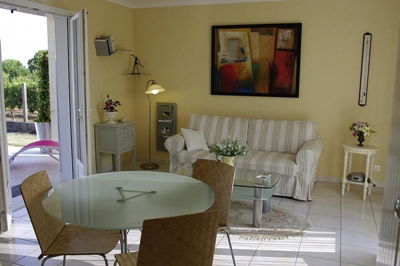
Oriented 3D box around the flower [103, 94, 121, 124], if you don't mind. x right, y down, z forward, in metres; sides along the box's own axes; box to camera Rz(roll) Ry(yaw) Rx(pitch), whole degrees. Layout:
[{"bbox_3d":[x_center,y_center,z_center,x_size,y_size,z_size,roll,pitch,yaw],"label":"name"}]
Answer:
[{"bbox_3d":[-1.311,-0.359,5.061,0.226,0.429,0.252,5,10,22],"label":"flower"}]

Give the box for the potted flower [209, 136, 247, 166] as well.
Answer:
[{"bbox_3d":[0.305,0.247,3.702,0.404,0.413,0.364,5,10,22],"label":"potted flower"}]

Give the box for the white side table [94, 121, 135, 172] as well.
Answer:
[{"bbox_3d":[-1.252,0.246,5.119,0.463,0.781,0.438,5,10,22],"label":"white side table"}]

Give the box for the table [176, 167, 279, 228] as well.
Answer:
[{"bbox_3d":[0.258,0.669,3.755,1.124,0.438,0.628,4,10,19],"label":"table"}]

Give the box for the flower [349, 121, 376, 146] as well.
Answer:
[{"bbox_3d":[2.095,0.018,4.416,0.332,0.332,0.282,5,10,22],"label":"flower"}]

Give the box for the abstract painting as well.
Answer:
[{"bbox_3d":[0.796,-1.068,5.101,1.336,1.045,0.035,5,10,22],"label":"abstract painting"}]

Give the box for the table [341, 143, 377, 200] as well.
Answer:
[{"bbox_3d":[2.035,0.502,4.434,0.402,0.634,0.343,7,11,33],"label":"table"}]

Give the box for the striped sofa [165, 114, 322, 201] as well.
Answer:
[{"bbox_3d":[0.606,0.265,4.911,2.132,0.891,0.861,5,10,22],"label":"striped sofa"}]

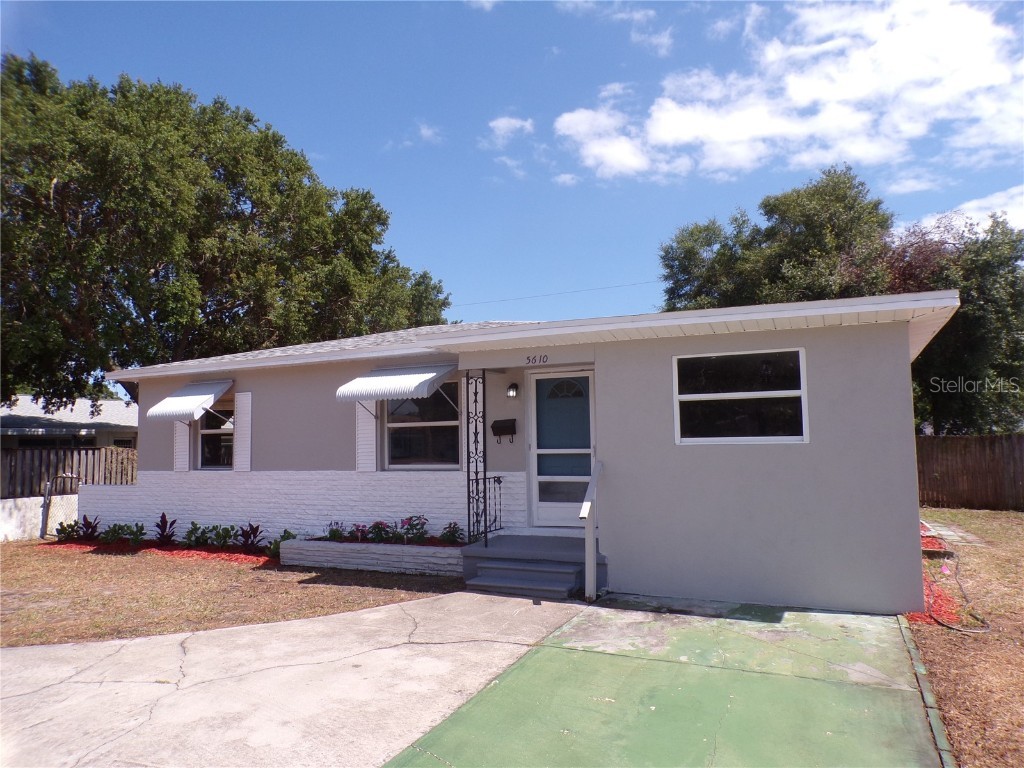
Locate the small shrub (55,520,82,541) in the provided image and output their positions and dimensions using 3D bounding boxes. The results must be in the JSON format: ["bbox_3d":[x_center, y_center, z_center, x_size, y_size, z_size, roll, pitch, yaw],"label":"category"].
[{"bbox_3d":[-8.245,2.724,13.200,0.520,0.380,0.500,-3,-5,26],"label":"small shrub"}]

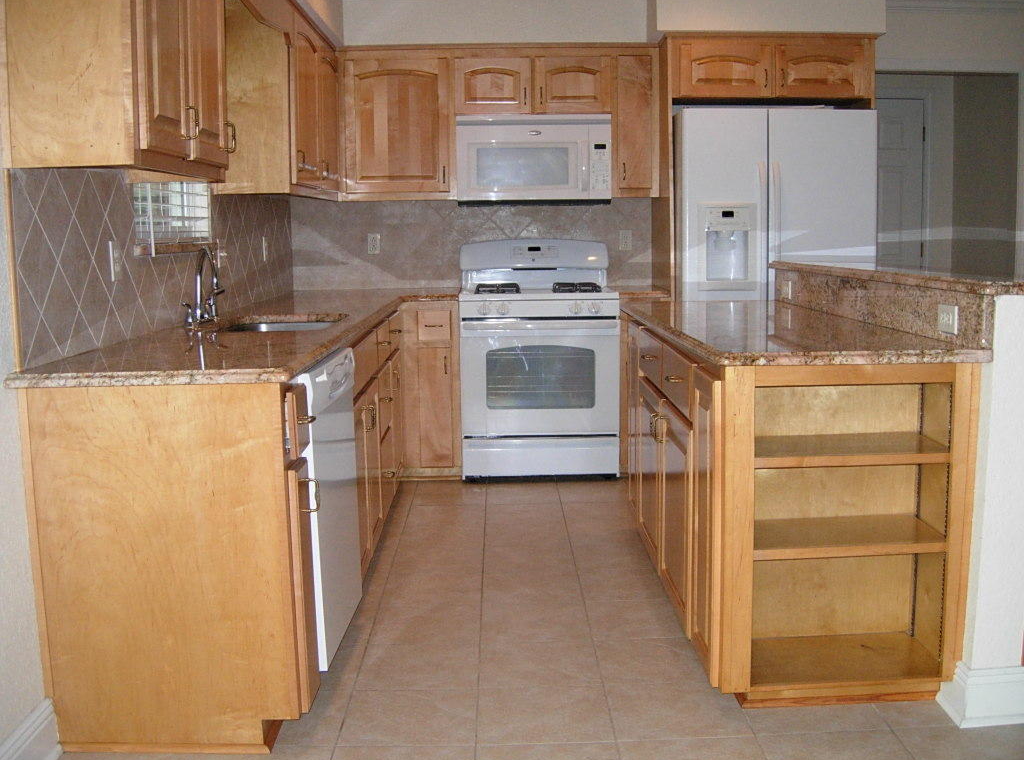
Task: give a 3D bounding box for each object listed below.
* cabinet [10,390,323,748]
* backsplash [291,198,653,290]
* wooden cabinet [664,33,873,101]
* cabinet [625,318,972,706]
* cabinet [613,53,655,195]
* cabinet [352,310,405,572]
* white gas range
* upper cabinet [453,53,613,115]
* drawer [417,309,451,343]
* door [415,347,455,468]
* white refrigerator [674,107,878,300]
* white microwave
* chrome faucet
[{"bbox_3d":[-0.802,0.427,2.569,0.623,0.880,0.271,-1,8,-1],"label":"cabinet"},{"bbox_3d":[-0.211,-0.725,5.641,1.915,0.465,0.030,-1,8,-1],"label":"backsplash"},{"bbox_3d":[1.207,-1.500,5.233,0.965,0.305,0.580,-1,8,-1],"label":"wooden cabinet"},{"bbox_3d":[0.796,0.276,3.473,0.630,0.880,1.812,-1,8,-1],"label":"cabinet"},{"bbox_3d":[0.601,-1.295,5.414,0.207,0.720,0.340,-1,8,-1],"label":"cabinet"},{"bbox_3d":[-0.818,0.198,4.226,0.613,0.880,1.786,-1,8,-1],"label":"cabinet"},{"bbox_3d":[0.131,-0.123,5.401,0.760,1.185,0.670,-1,8,-1],"label":"white gas range"},{"bbox_3d":[0.104,-1.477,5.361,0.764,0.311,0.322,-1,8,-1],"label":"upper cabinet"},{"bbox_3d":[-0.375,-0.287,5.295,0.155,0.150,0.420,-1,8,-1],"label":"drawer"},{"bbox_3d":[-0.366,0.132,5.114,0.153,0.582,0.022,-1,8,-1],"label":"door"},{"bbox_3d":[1.256,-0.433,5.359,0.911,1.753,0.750,-1,8,-1],"label":"white refrigerator"},{"bbox_3d":[0.109,-1.112,5.386,0.760,0.425,0.410,-1,8,-1],"label":"white microwave"},{"bbox_3d":[-1.034,-0.324,3.575,0.145,0.262,0.250,-3,8,-13],"label":"chrome faucet"}]

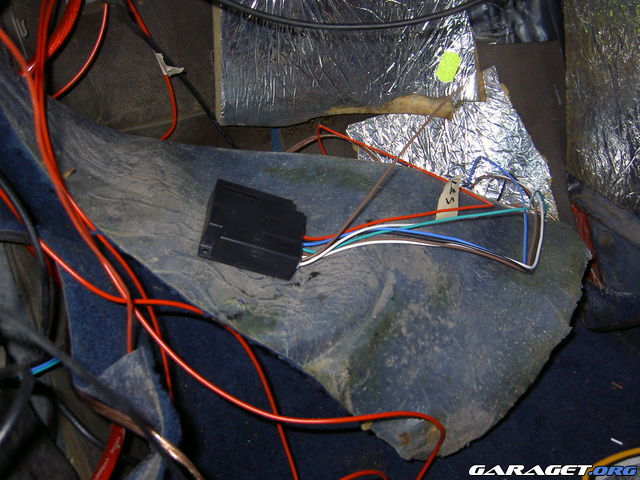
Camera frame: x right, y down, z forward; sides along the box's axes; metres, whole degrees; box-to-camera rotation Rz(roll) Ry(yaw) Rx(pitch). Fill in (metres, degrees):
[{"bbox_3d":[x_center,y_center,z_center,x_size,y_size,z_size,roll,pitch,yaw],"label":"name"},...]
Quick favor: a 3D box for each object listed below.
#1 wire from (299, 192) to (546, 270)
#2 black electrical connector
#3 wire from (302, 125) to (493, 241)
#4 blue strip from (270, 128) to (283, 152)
[{"bbox_3d":[0.080,-0.007,0.575,0.194,0.025,0.057,1,53,-1],"label":"wire"},{"bbox_3d":[-0.053,-0.008,0.560,0.069,0.027,0.060,15,57,3],"label":"black electrical connector"},{"bbox_3d":[0.061,-0.050,0.600,0.151,0.035,0.097,1,53,-1],"label":"wire"},{"bbox_3d":[-0.041,-0.093,0.655,0.010,0.008,0.023,1,53,-1],"label":"blue strip"}]

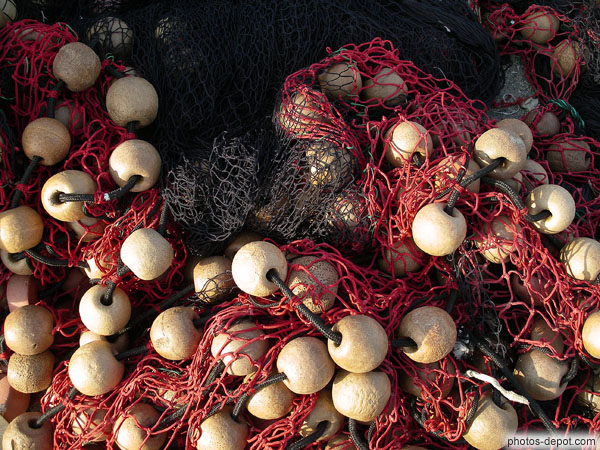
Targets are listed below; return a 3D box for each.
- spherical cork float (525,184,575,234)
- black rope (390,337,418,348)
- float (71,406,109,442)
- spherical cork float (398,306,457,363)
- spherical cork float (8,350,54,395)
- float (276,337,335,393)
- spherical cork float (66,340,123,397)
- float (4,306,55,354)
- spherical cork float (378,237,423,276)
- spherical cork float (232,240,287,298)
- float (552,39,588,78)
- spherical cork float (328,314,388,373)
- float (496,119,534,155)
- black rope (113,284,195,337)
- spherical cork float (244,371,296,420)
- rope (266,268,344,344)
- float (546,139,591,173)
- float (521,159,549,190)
[{"bbox_3d":[0.497,-0.031,1.270,0.100,0.097,0.100,0,53,0],"label":"spherical cork float"},{"bbox_3d":[0.199,0.224,1.220,0.055,0.020,0.025,0,45,0],"label":"black rope"},{"bbox_3d":[-0.441,0.418,1.360,0.094,0.092,0.094,0,42,0],"label":"float"},{"bbox_3d":[0.238,0.204,1.188,0.105,0.105,0.102,0,42,0],"label":"spherical cork float"},{"bbox_3d":[-0.586,0.317,1.400,0.104,0.100,0.104,0,42,0],"label":"spherical cork float"},{"bbox_3d":[0.011,0.245,1.117,0.100,0.097,0.100,0,53,0],"label":"float"},{"bbox_3d":[-0.365,0.258,1.151,0.100,0.097,0.100,0,53,0],"label":"spherical cork float"},{"bbox_3d":[-0.574,0.224,1.360,0.106,0.106,0.106,0,45,0],"label":"float"},{"bbox_3d":[0.247,0.079,1.560,0.104,0.104,0.104,0,45,0],"label":"spherical cork float"},{"bbox_3d":[-0.079,0.087,1.260,0.110,0.108,0.110,0,45,0],"label":"spherical cork float"},{"bbox_3d":[0.676,-0.416,1.603,0.097,0.094,0.097,0,53,0],"label":"float"},{"bbox_3d":[0.101,0.206,1.109,0.102,0.099,0.102,0,53,0],"label":"spherical cork float"},{"bbox_3d":[0.516,-0.208,1.542,0.095,0.092,0.095,0,53,0],"label":"float"},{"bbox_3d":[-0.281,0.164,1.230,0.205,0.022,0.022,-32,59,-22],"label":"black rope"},{"bbox_3d":[-0.063,0.362,1.360,0.106,0.104,0.106,0,45,0],"label":"spherical cork float"},{"bbox_3d":[0.004,0.146,1.138,0.021,0.017,0.187,-32,60,-30],"label":"rope"},{"bbox_3d":[0.621,-0.158,1.480,0.100,0.085,0.088,0,42,0],"label":"float"},{"bbox_3d":[0.540,-0.101,1.530,0.106,0.104,0.106,0,45,0],"label":"float"}]

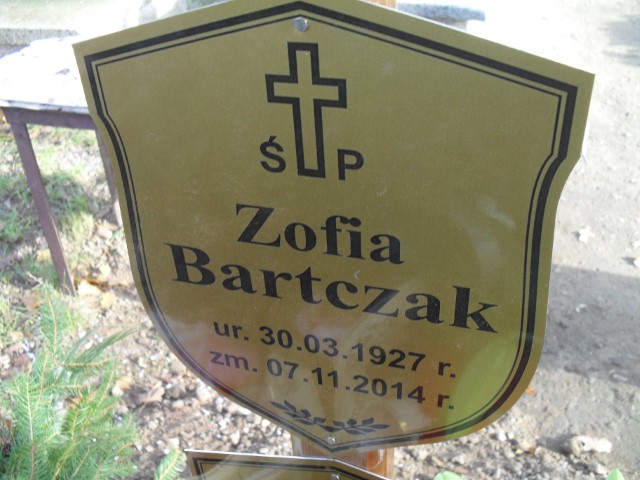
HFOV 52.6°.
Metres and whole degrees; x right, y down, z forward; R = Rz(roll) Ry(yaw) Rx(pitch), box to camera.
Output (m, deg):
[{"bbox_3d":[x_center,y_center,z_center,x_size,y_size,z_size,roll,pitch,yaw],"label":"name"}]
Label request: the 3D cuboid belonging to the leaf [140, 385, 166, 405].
[{"bbox_3d":[-0.359,0.327,1.382,0.058,0.022,0.051,-4,34,0],"label":"leaf"}]

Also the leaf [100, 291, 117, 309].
[{"bbox_3d":[-0.543,0.153,1.662,0.040,0.020,0.059,-4,34,0],"label":"leaf"}]

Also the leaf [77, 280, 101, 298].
[{"bbox_3d":[-0.608,0.128,1.706,0.061,0.020,0.054,-4,34,0],"label":"leaf"}]

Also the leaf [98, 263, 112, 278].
[{"bbox_3d":[-0.587,0.084,1.768,0.031,0.022,0.057,-4,34,0],"label":"leaf"}]

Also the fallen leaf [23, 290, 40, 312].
[{"bbox_3d":[-0.742,0.157,1.667,0.035,0.030,0.071,-4,34,0],"label":"fallen leaf"}]

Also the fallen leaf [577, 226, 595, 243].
[{"bbox_3d":[0.738,-0.016,1.793,0.044,0.024,0.065,-4,34,0],"label":"fallen leaf"}]

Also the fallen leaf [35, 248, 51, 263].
[{"bbox_3d":[-0.790,0.044,1.849,0.039,0.020,0.055,-4,34,0],"label":"fallen leaf"}]

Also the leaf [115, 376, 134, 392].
[{"bbox_3d":[-0.425,0.315,1.412,0.043,0.017,0.037,-4,34,0],"label":"leaf"}]

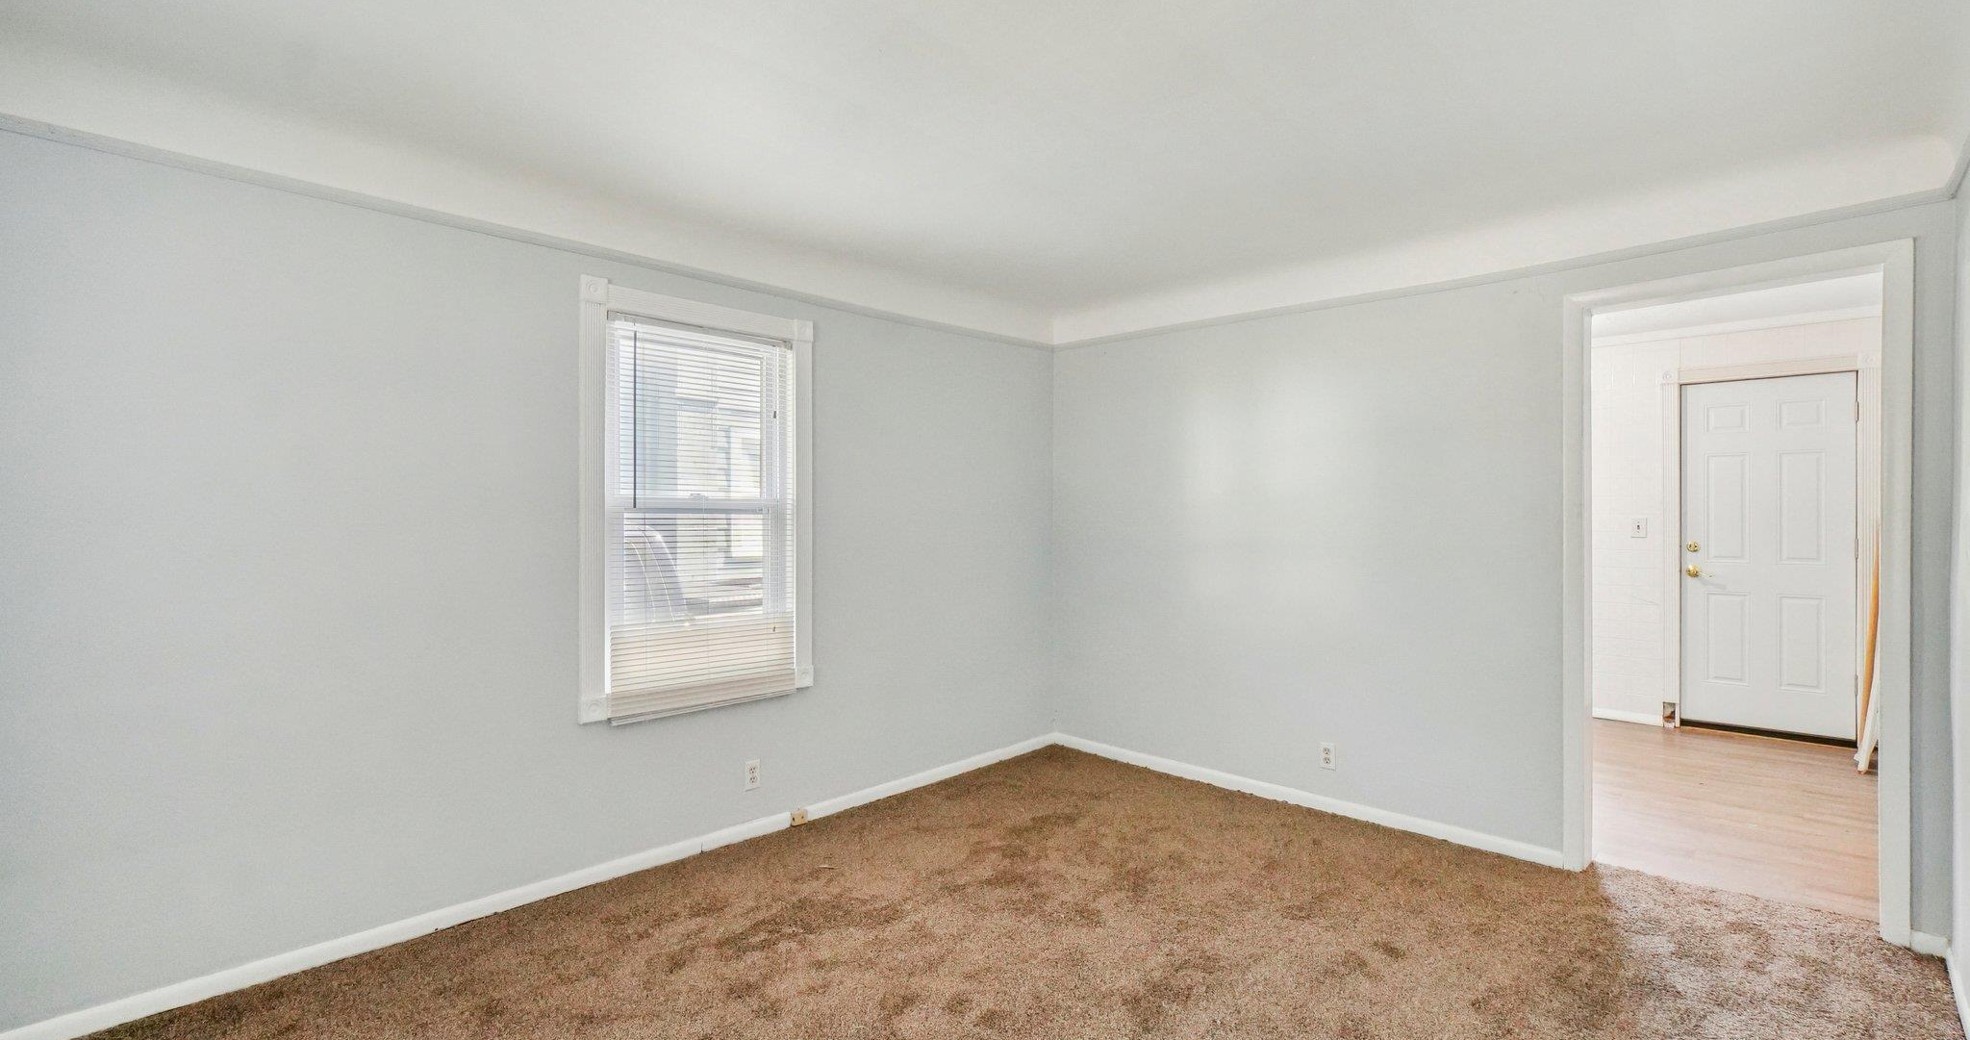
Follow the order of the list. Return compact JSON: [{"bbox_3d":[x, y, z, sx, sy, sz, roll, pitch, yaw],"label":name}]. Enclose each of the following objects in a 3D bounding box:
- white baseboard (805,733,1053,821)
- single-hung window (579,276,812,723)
[{"bbox_3d":[-0.188,1.248,4.104,1.646,0.072,0.017,0,0,-45],"label":"white baseboard"},{"bbox_3d":[-1.080,-0.070,3.207,0.952,1.569,0.050,0,0,-45],"label":"single-hung window"}]

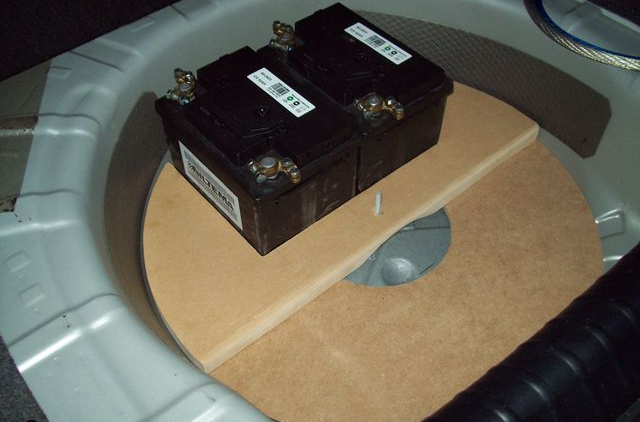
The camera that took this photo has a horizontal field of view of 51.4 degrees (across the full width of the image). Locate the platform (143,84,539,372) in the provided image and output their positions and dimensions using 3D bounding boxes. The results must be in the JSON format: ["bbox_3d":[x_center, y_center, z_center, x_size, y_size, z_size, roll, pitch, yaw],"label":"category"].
[{"bbox_3d":[-0.007,-0.075,1.054,0.676,0.027,0.383,-32,55,-25],"label":"platform"}]

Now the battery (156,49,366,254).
[{"bbox_3d":[-0.088,-0.093,0.962,0.176,0.157,0.240,-32,55,-25],"label":"battery"}]

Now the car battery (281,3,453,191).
[{"bbox_3d":[0.047,-0.176,1.038,0.176,0.157,0.240,-32,55,-25],"label":"car battery"}]

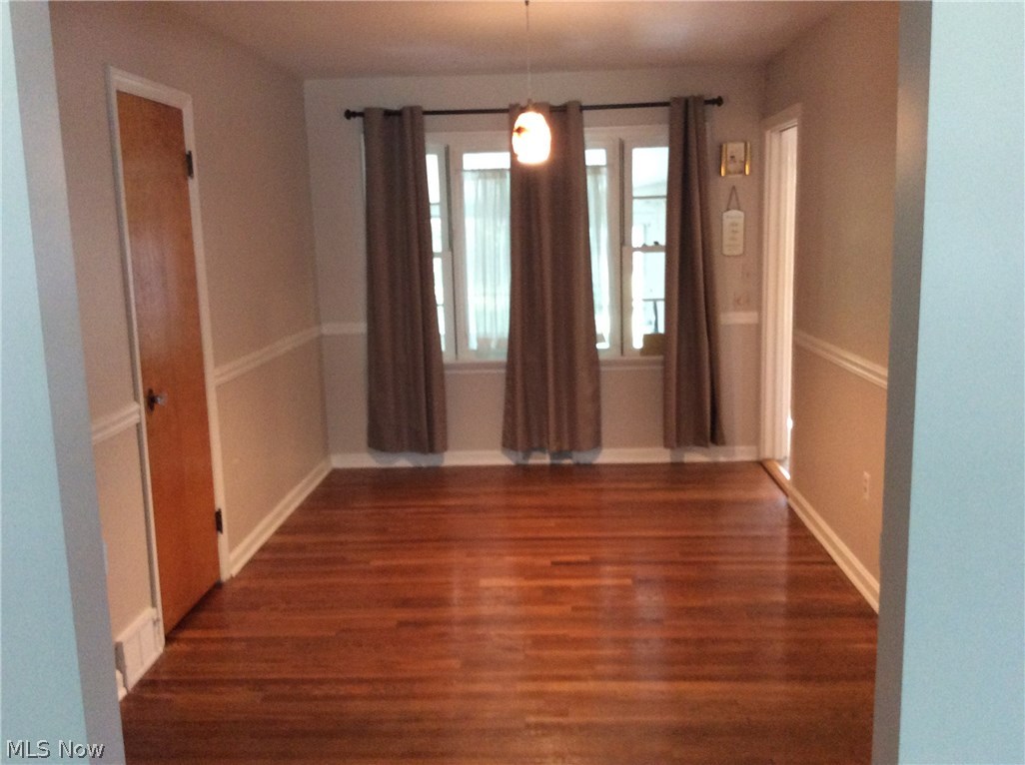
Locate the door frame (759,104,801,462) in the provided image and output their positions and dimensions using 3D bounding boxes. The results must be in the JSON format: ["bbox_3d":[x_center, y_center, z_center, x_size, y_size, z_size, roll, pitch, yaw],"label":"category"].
[{"bbox_3d":[1.578,-0.454,5.417,0.140,2.110,0.900,-1,10,3],"label":"door frame"}]

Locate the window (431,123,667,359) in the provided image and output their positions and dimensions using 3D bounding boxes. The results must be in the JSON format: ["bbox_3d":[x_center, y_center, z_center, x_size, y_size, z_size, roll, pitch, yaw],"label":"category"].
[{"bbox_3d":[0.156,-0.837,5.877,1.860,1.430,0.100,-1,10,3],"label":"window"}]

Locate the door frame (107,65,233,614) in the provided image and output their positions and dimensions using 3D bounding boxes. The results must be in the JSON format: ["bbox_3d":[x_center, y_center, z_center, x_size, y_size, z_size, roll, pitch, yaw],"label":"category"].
[{"bbox_3d":[-1.350,-0.090,3.729,0.100,2.108,0.775,-1,10,3],"label":"door frame"}]

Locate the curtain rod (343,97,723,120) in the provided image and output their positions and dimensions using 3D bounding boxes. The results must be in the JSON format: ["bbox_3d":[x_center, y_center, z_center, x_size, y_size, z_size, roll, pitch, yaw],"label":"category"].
[{"bbox_3d":[0.117,-1.633,5.640,2.258,0.060,0.070,-1,10,3],"label":"curtain rod"}]

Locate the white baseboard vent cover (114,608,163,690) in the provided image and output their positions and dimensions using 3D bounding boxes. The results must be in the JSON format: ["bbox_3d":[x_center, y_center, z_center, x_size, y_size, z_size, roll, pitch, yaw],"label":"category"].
[{"bbox_3d":[-1.326,0.944,3.366,0.038,0.188,0.301,-1,10,3],"label":"white baseboard vent cover"}]

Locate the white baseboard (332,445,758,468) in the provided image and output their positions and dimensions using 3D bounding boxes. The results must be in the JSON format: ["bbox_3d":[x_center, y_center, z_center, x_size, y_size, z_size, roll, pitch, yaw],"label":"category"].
[{"bbox_3d":[0.186,0.487,6.082,2.755,0.100,0.027,-1,10,3],"label":"white baseboard"}]

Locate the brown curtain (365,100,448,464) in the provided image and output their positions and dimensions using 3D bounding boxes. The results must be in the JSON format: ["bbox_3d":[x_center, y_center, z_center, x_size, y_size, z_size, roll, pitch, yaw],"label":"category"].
[{"bbox_3d":[-0.687,-0.603,5.851,0.470,2.130,0.105,-1,10,3],"label":"brown curtain"}]

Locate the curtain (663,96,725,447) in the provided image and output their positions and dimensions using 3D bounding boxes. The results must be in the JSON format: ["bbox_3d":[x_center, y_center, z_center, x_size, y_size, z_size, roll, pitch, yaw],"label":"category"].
[{"bbox_3d":[1.115,-0.639,5.764,0.385,2.120,0.105,-1,10,3],"label":"curtain"}]

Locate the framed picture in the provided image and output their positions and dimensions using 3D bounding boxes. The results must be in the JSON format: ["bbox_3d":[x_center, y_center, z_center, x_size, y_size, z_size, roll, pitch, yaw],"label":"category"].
[{"bbox_3d":[1.345,-1.348,5.710,0.178,0.196,0.030,-1,10,3],"label":"framed picture"}]

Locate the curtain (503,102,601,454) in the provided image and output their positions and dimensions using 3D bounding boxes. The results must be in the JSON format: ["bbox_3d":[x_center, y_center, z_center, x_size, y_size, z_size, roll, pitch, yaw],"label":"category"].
[{"bbox_3d":[0.226,-0.619,5.808,0.624,2.130,0.105,-1,10,3],"label":"curtain"}]

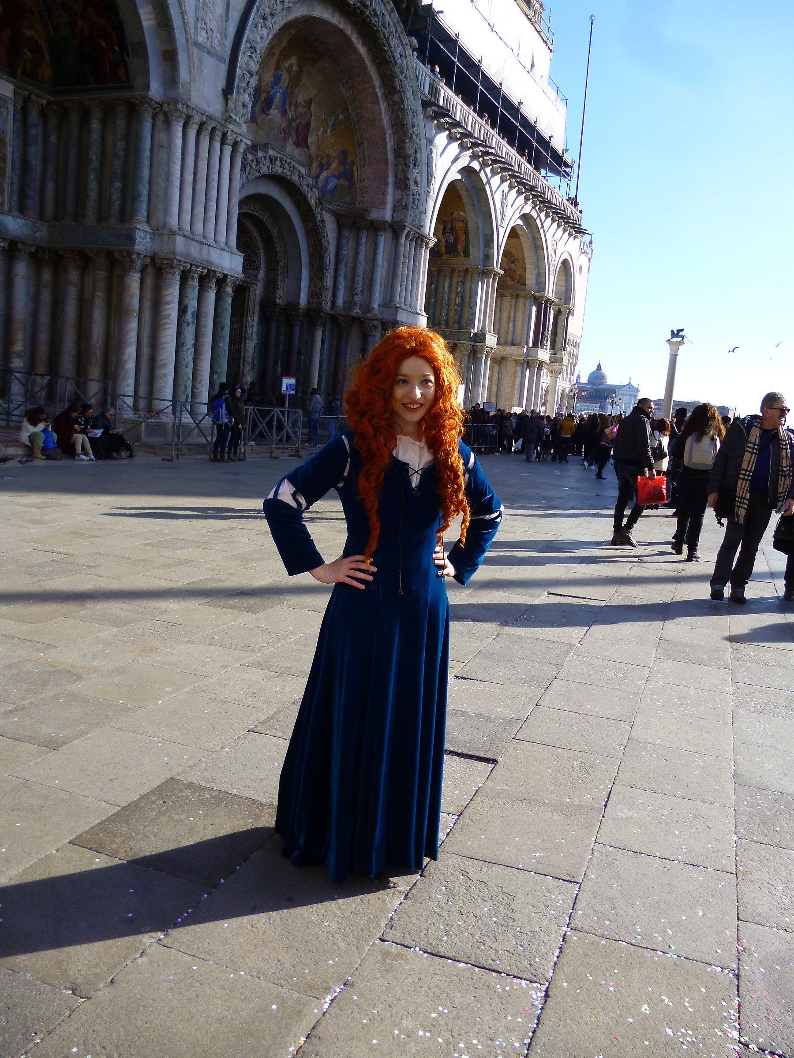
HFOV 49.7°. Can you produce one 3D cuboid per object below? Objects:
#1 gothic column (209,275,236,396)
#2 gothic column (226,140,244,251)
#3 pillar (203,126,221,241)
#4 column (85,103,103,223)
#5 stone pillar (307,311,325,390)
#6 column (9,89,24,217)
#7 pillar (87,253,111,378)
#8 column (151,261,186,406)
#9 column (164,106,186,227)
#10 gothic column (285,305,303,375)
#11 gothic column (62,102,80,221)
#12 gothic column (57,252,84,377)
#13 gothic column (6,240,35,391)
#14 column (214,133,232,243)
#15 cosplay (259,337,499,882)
[{"bbox_3d":[-4.270,-4.452,20.802,0.540,3.362,0.540,9,8,25],"label":"gothic column"},{"bbox_3d":[-4.005,-8.253,21.101,0.360,2.589,0.360,9,8,25],"label":"gothic column"},{"bbox_3d":[-4.510,-8.397,20.830,0.340,2.620,0.340,9,9,27],"label":"pillar"},{"bbox_3d":[-6.551,-7.837,18.499,0.340,2.420,0.340,9,9,25],"label":"column"},{"bbox_3d":[-2.628,-5.376,27.902,0.480,3.379,0.480,9,8,25],"label":"stone pillar"},{"bbox_3d":[-8.255,-8.153,18.602,0.380,2.543,0.380,9,8,25],"label":"column"},{"bbox_3d":[-6.525,-4.367,18.751,0.480,3.170,0.480,9,9,25],"label":"pillar"},{"bbox_3d":[-5.174,-4.306,19.303,0.540,3.354,0.540,9,8,25],"label":"column"},{"bbox_3d":[-5.099,-8.274,19.714,0.350,2.670,0.350,9,9,27],"label":"column"},{"bbox_3d":[-3.305,-5.375,27.456,0.480,3.400,0.480,9,9,25],"label":"gothic column"},{"bbox_3d":[-7.080,-7.905,18.648,0.340,2.420,0.340,9,9,25],"label":"gothic column"},{"bbox_3d":[-7.214,-4.456,18.948,0.480,3.170,0.480,9,9,25],"label":"gothic column"},{"bbox_3d":[-8.316,-4.535,18.903,0.500,3.367,0.500,9,8,25],"label":"gothic column"},{"bbox_3d":[-4.209,-8.226,20.701,0.360,2.557,0.360,9,8,25],"label":"column"},{"bbox_3d":[-0.041,0.219,2.643,0.710,1.660,0.520,2,8,-22],"label":"cosplay"}]

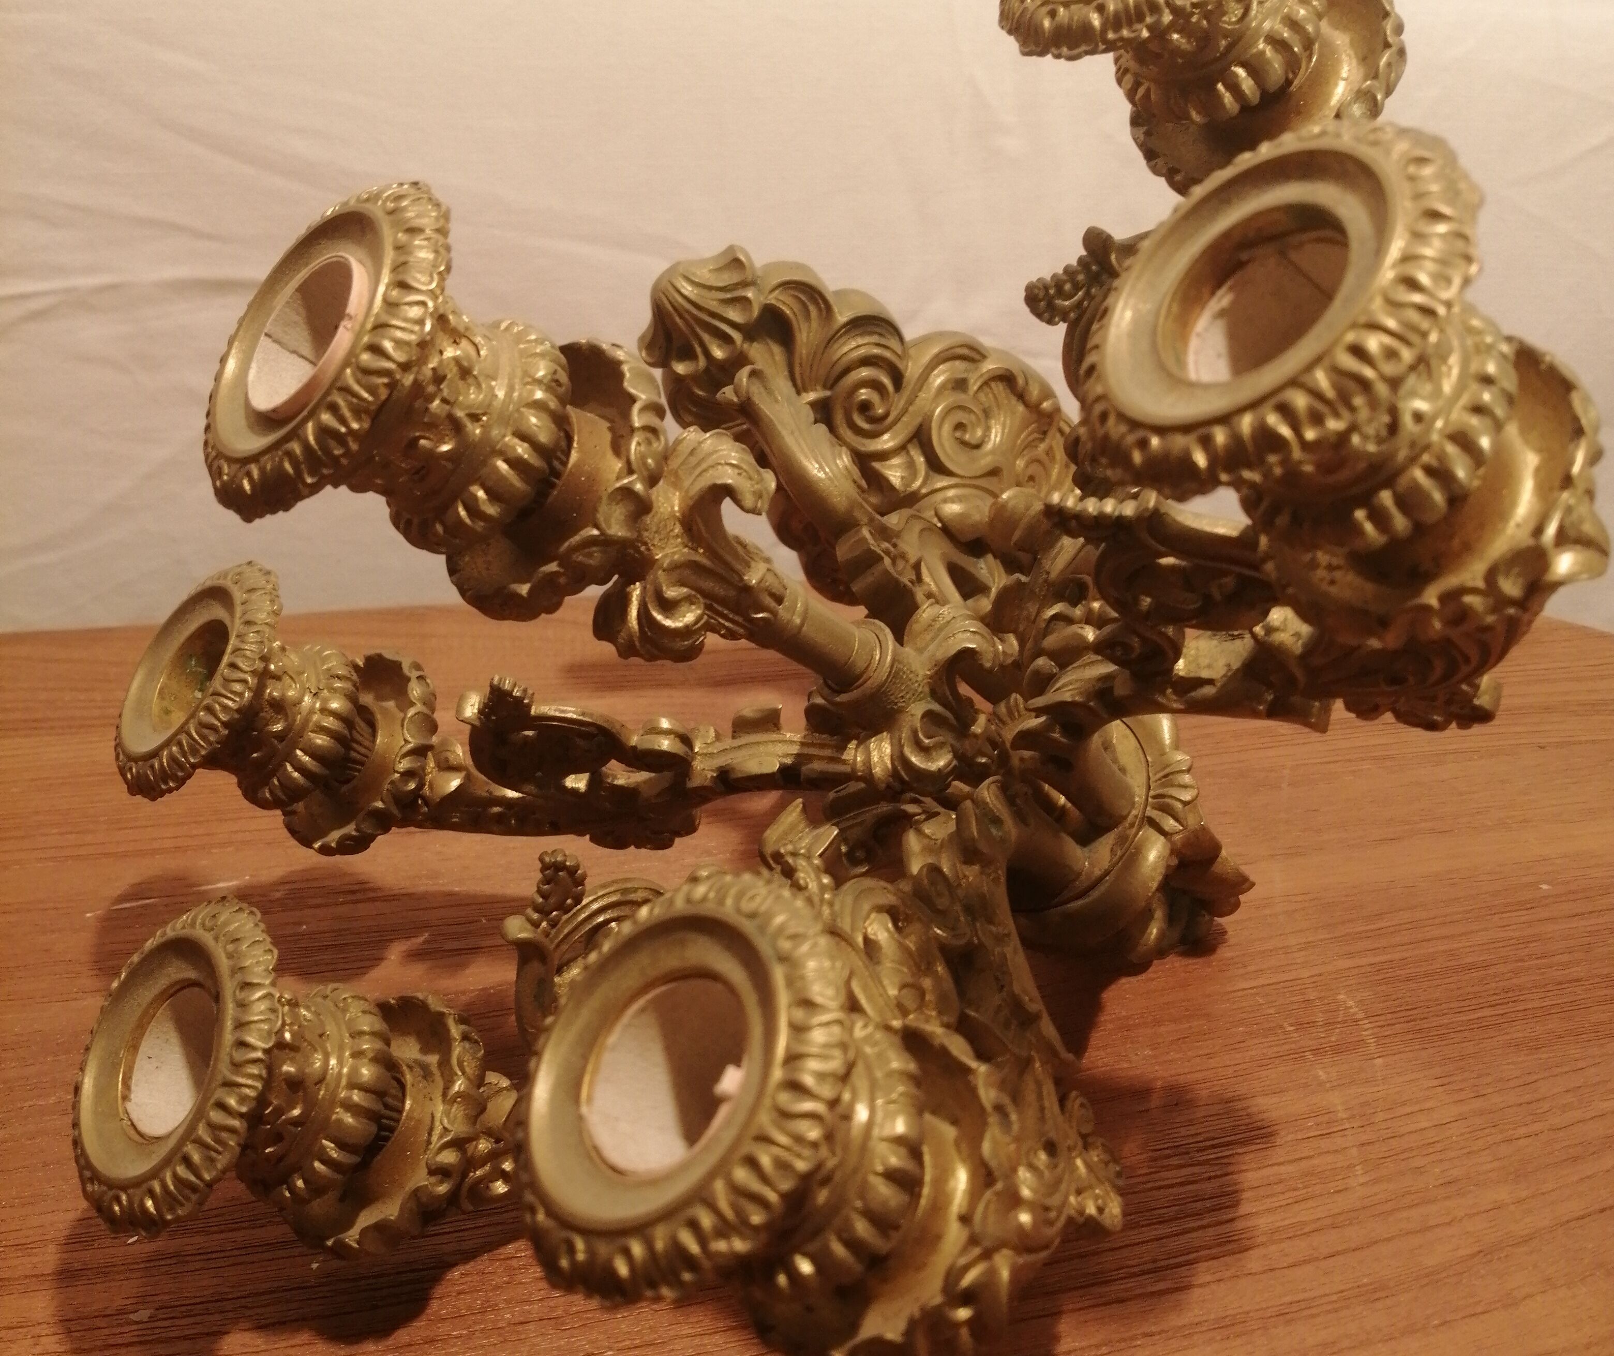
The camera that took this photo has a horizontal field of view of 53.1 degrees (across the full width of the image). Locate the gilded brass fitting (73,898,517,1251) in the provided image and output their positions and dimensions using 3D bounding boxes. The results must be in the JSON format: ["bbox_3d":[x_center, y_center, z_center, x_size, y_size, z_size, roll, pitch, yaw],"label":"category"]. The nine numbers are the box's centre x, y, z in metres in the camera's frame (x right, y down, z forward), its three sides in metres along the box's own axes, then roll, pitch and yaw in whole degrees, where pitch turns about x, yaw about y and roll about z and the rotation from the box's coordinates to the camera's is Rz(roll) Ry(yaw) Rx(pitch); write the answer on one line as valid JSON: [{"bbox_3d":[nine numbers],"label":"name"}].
[{"bbox_3d":[-0.085,0.070,0.273,0.057,0.053,0.053,32,0,-43],"label":"gilded brass fitting"}]

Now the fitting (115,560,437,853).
[{"bbox_3d":[-0.110,0.010,0.345,0.054,0.053,0.053,34,0,-41],"label":"fitting"}]

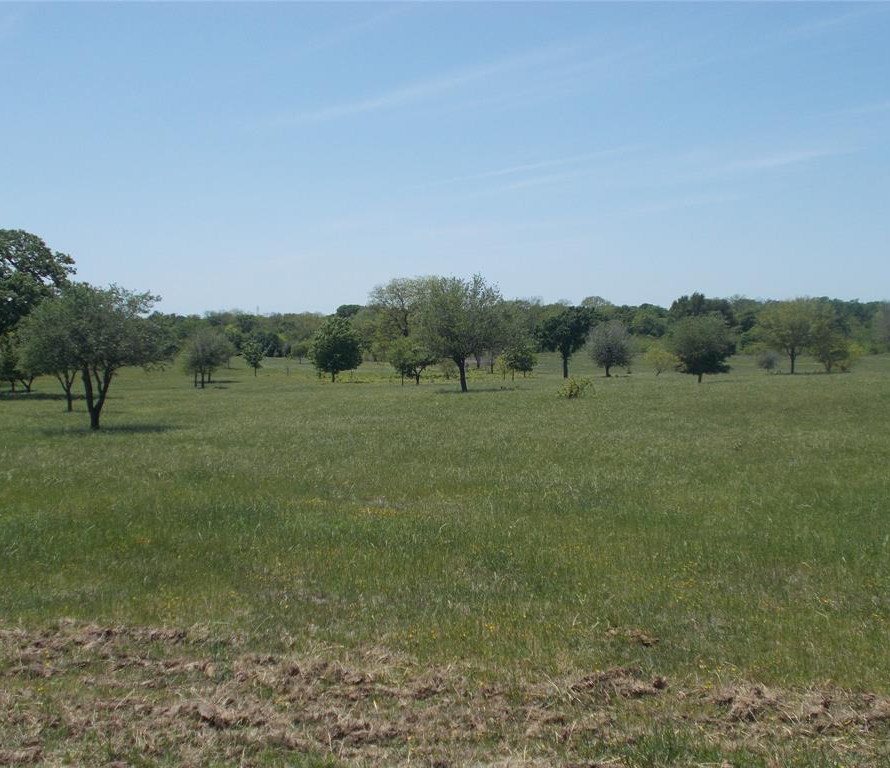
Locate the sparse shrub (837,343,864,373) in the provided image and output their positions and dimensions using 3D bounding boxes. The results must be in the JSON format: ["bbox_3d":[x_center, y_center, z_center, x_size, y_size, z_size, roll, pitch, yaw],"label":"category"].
[{"bbox_3d":[34.430,-2.250,97.959,2.208,2.547,2.031,1,2,19],"label":"sparse shrub"}]

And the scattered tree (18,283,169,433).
[{"bbox_3d":[-9.032,-0.711,29.814,3.825,3.721,3.519,-1,2,-17],"label":"scattered tree"}]

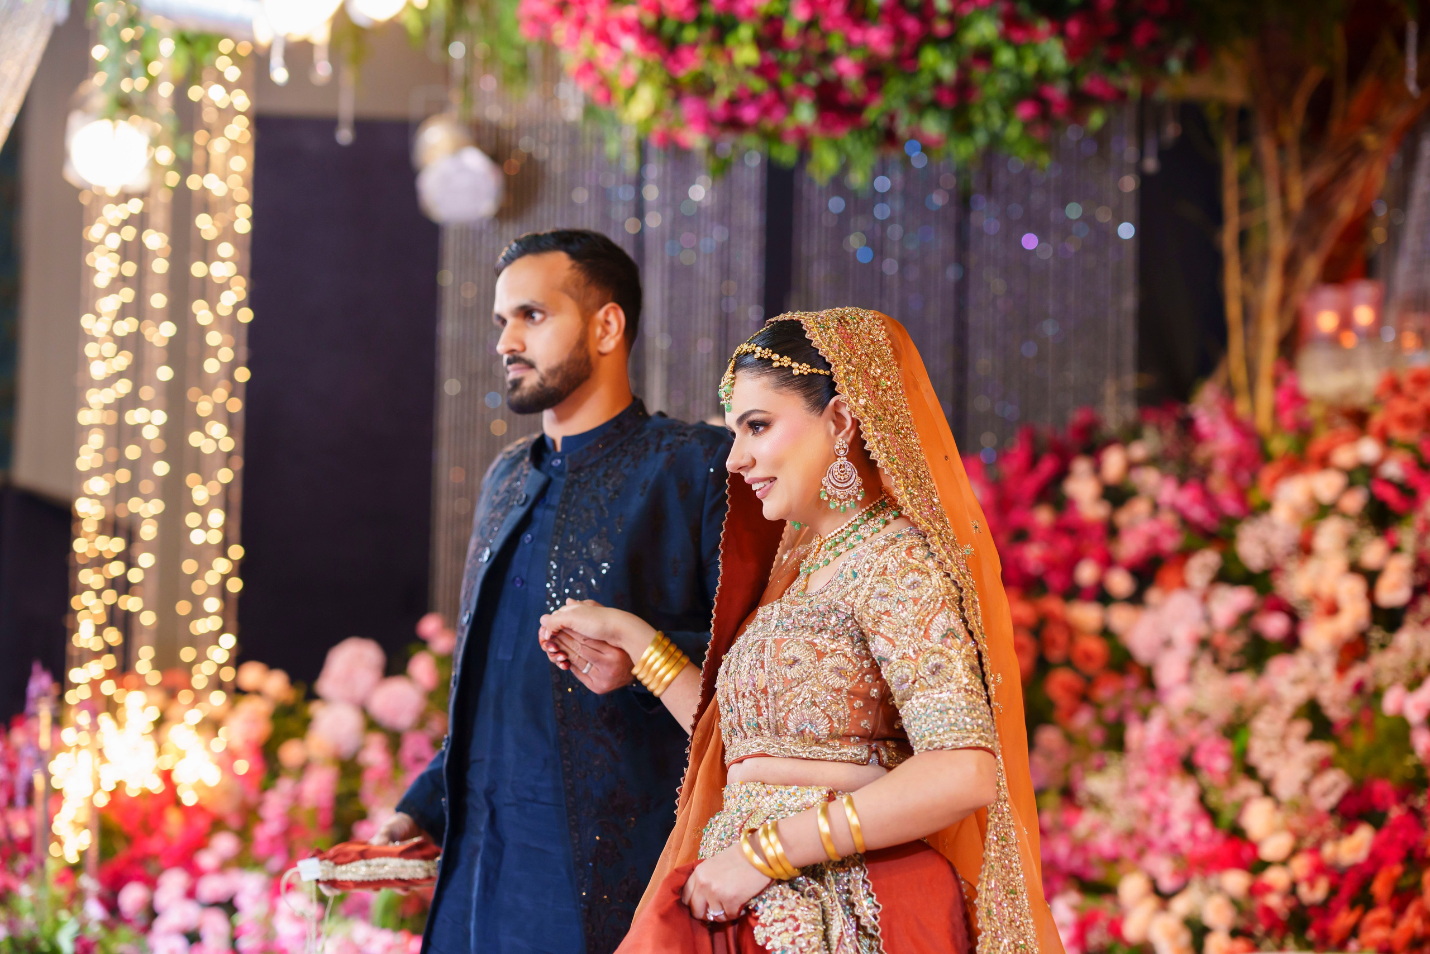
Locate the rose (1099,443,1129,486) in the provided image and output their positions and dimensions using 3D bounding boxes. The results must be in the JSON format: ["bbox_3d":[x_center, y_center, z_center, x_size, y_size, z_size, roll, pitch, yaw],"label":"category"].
[{"bbox_3d":[0.722,-0.022,6.100,0.051,0.073,0.054,0,-3,18],"label":"rose"}]

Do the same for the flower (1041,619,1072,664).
[{"bbox_3d":[0.628,0.302,6.200,0.055,0.082,0.055,1,-5,0],"label":"flower"}]

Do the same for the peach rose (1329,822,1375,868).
[{"bbox_3d":[1.038,0.598,5.500,0.071,0.072,0.063,-1,-7,16],"label":"peach rose"}]

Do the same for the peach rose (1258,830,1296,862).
[{"bbox_3d":[0.925,0.607,5.550,0.061,0.050,0.049,1,-3,4],"label":"peach rose"}]

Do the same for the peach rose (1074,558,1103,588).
[{"bbox_3d":[0.662,0.171,6.000,0.050,0.052,0.045,0,-3,17],"label":"peach rose"}]

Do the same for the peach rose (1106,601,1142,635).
[{"bbox_3d":[0.752,0.259,6.200,0.066,0.061,0.055,0,-5,10],"label":"peach rose"}]

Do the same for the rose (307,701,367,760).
[{"bbox_3d":[-0.713,0.476,6.350,0.114,0.109,0.098,1,-5,0],"label":"rose"}]

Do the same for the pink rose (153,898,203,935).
[{"bbox_3d":[-0.875,0.715,5.500,0.079,0.058,0.060,2,-7,-12],"label":"pink rose"}]

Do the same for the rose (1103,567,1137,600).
[{"bbox_3d":[0.697,0.183,5.800,0.058,0.056,0.050,-1,-7,12],"label":"rose"}]

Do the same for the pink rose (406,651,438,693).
[{"bbox_3d":[-0.554,0.369,6.420,0.062,0.079,0.062,1,-5,0],"label":"pink rose"}]

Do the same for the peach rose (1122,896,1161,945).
[{"bbox_3d":[0.695,0.722,5.500,0.062,0.076,0.062,0,-3,21],"label":"peach rose"}]

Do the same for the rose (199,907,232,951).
[{"bbox_3d":[-0.910,0.822,6.150,0.059,0.079,0.059,1,-5,0],"label":"rose"}]

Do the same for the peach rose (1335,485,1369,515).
[{"bbox_3d":[1.096,0.039,5.800,0.054,0.048,0.045,-1,-7,16],"label":"peach rose"}]

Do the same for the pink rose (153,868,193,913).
[{"bbox_3d":[-0.988,0.752,6.150,0.073,0.083,0.066,1,-5,0],"label":"pink rose"}]

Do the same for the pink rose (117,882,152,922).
[{"bbox_3d":[-0.928,0.678,5.400,0.055,0.062,0.053,1,-3,-7],"label":"pink rose"}]

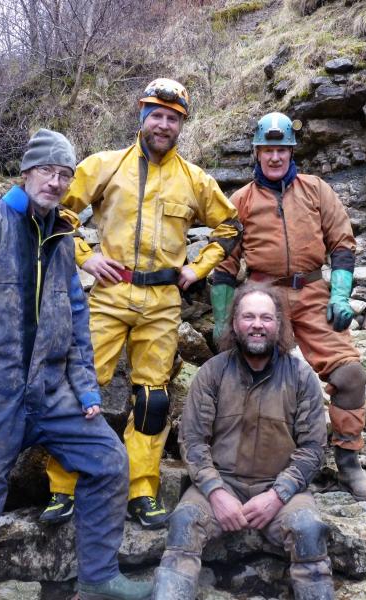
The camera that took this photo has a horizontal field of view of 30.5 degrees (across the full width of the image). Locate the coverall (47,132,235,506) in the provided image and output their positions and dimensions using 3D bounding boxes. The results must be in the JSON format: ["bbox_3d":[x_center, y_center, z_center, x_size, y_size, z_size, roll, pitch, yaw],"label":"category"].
[{"bbox_3d":[-0.168,0.073,2.780,0.820,1.500,0.450,0,3,3],"label":"coverall"}]

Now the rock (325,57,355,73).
[{"bbox_3d":[1.716,-2.565,7.300,0.330,0.170,0.280,0,3,6],"label":"rock"}]

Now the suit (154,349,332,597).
[{"bbox_3d":[0.200,0.570,2.220,0.580,0.830,0.600,0,2,7],"label":"suit"}]

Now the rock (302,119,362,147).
[{"bbox_3d":[1.396,-1.575,6.300,0.560,0.260,0.400,0,3,6],"label":"rock"}]

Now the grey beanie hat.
[{"bbox_3d":[-0.479,-0.531,2.380,0.190,0.160,0.220,7,-2,-28],"label":"grey beanie hat"}]

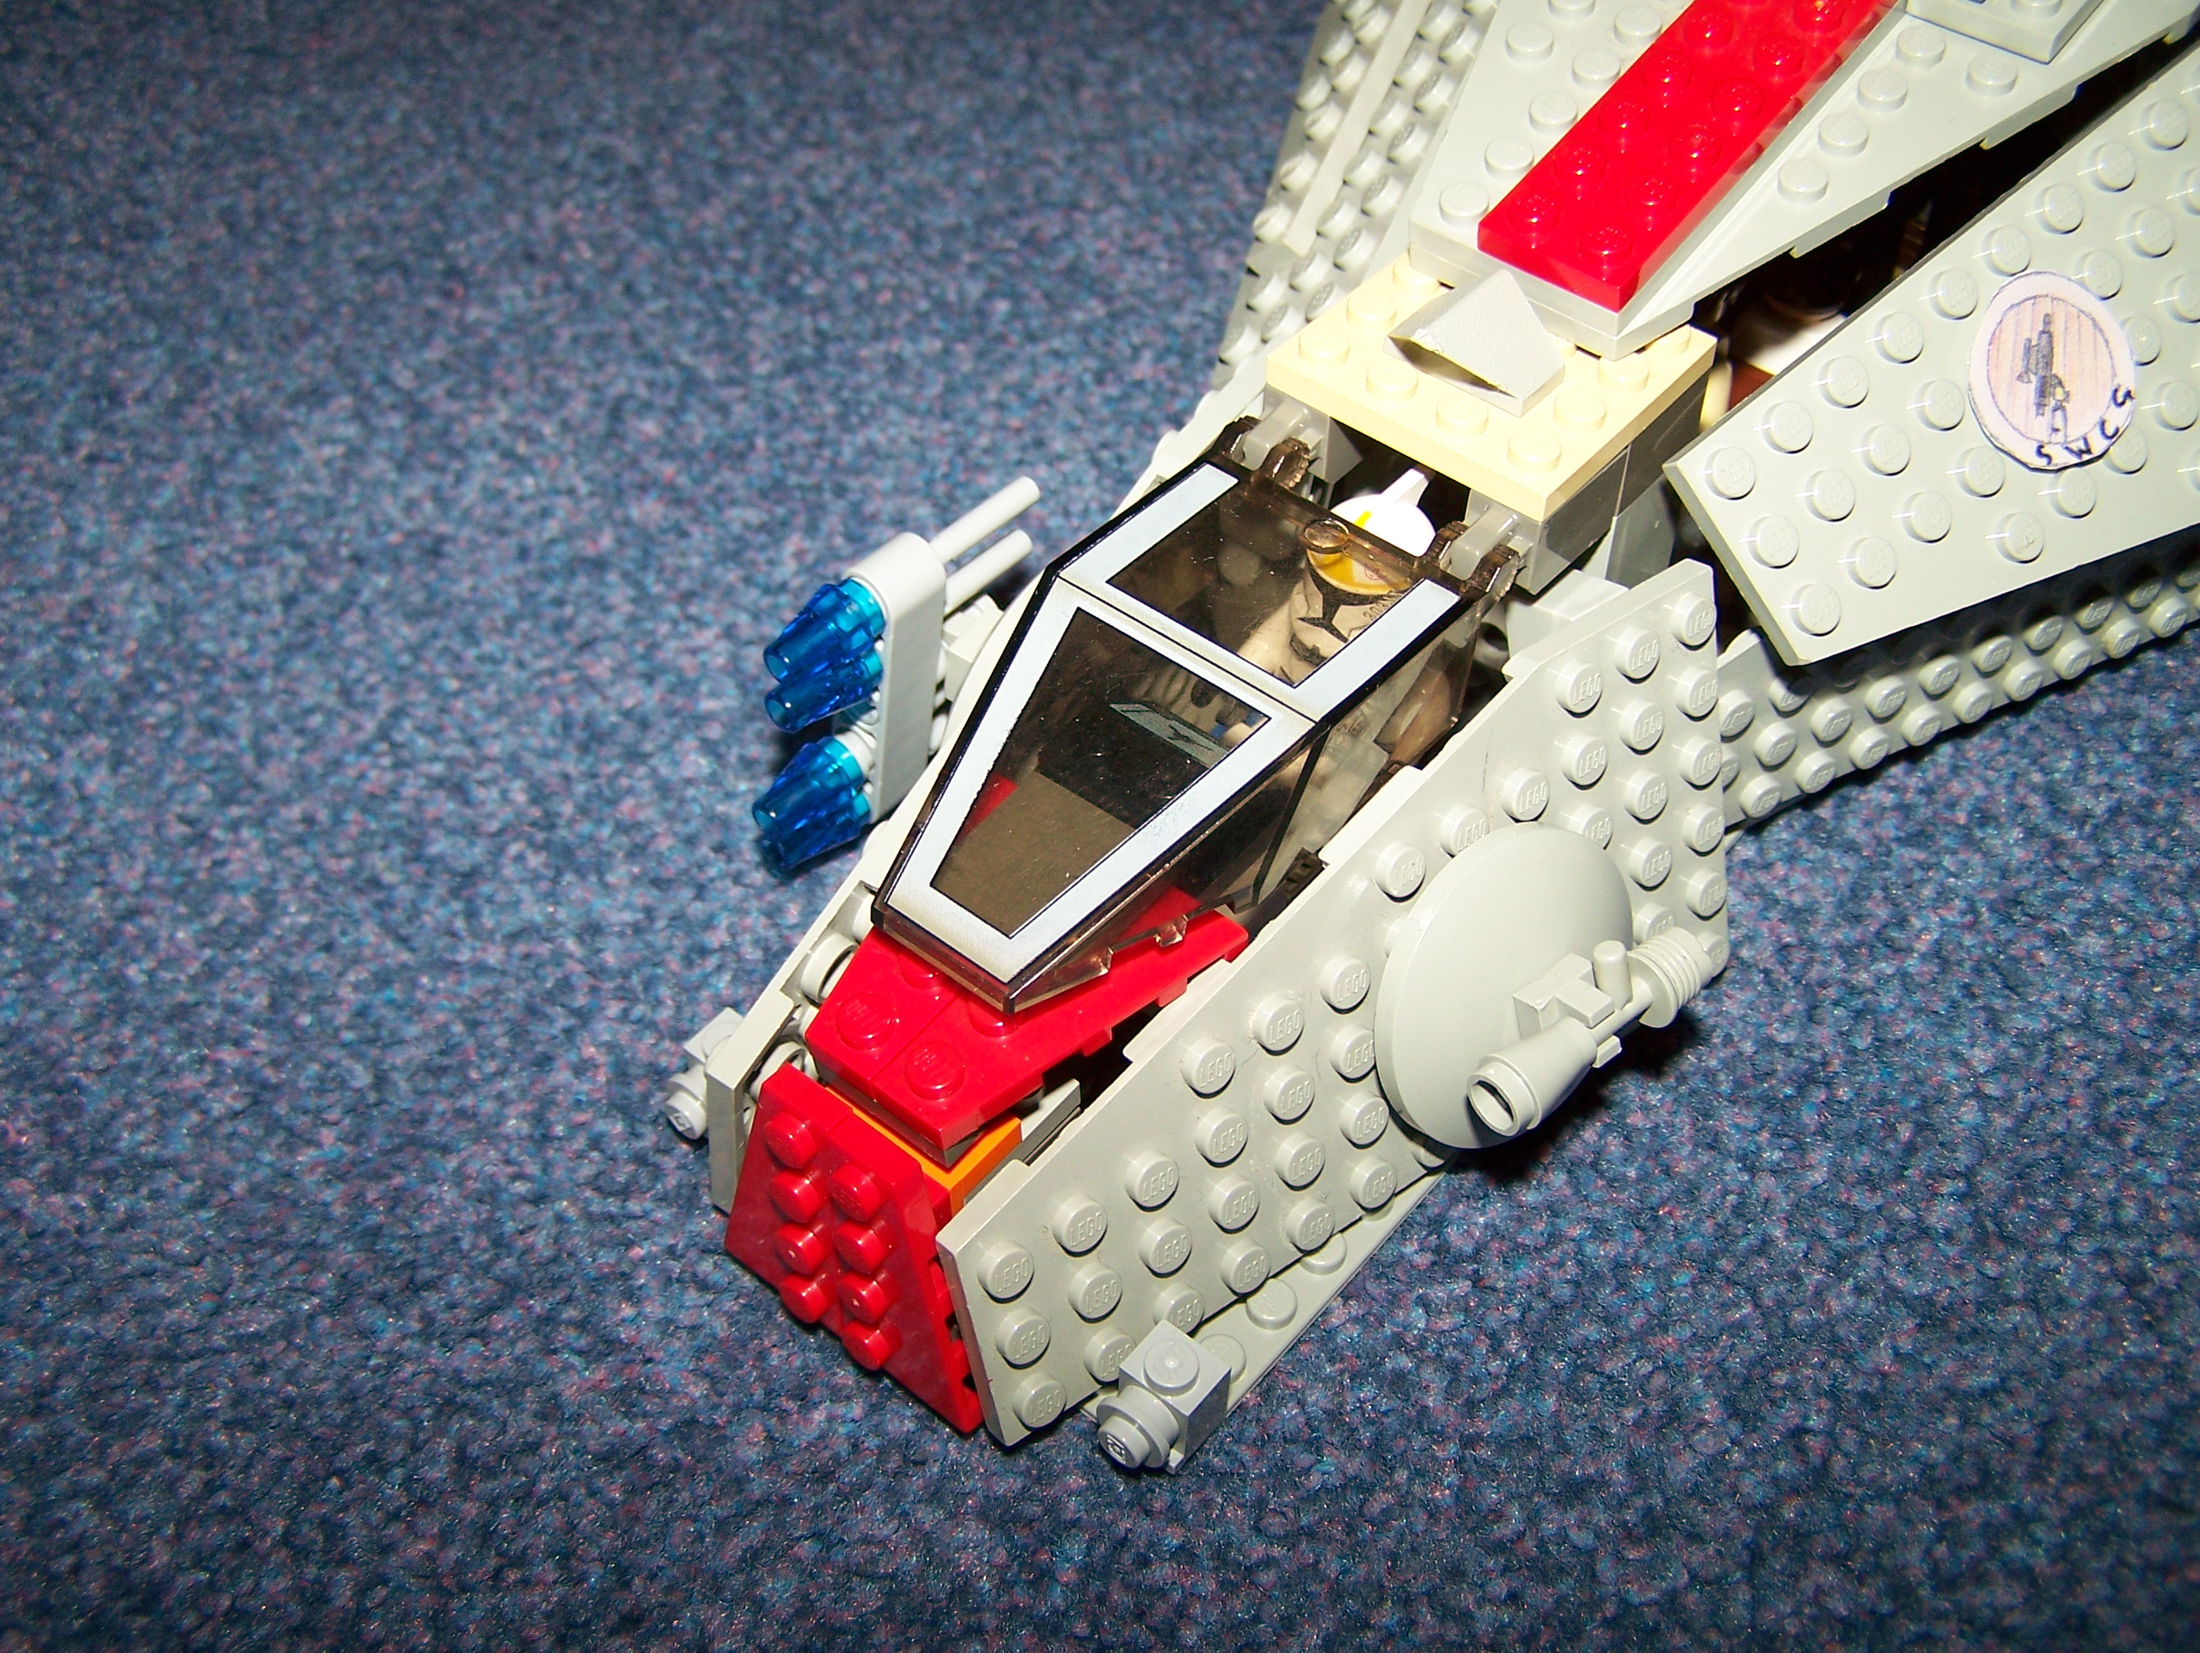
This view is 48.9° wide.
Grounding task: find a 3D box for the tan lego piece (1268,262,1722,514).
[{"bbox_3d":[0.039,-0.046,0.239,0.032,0.005,0.032,32,55,25],"label":"tan lego piece"}]

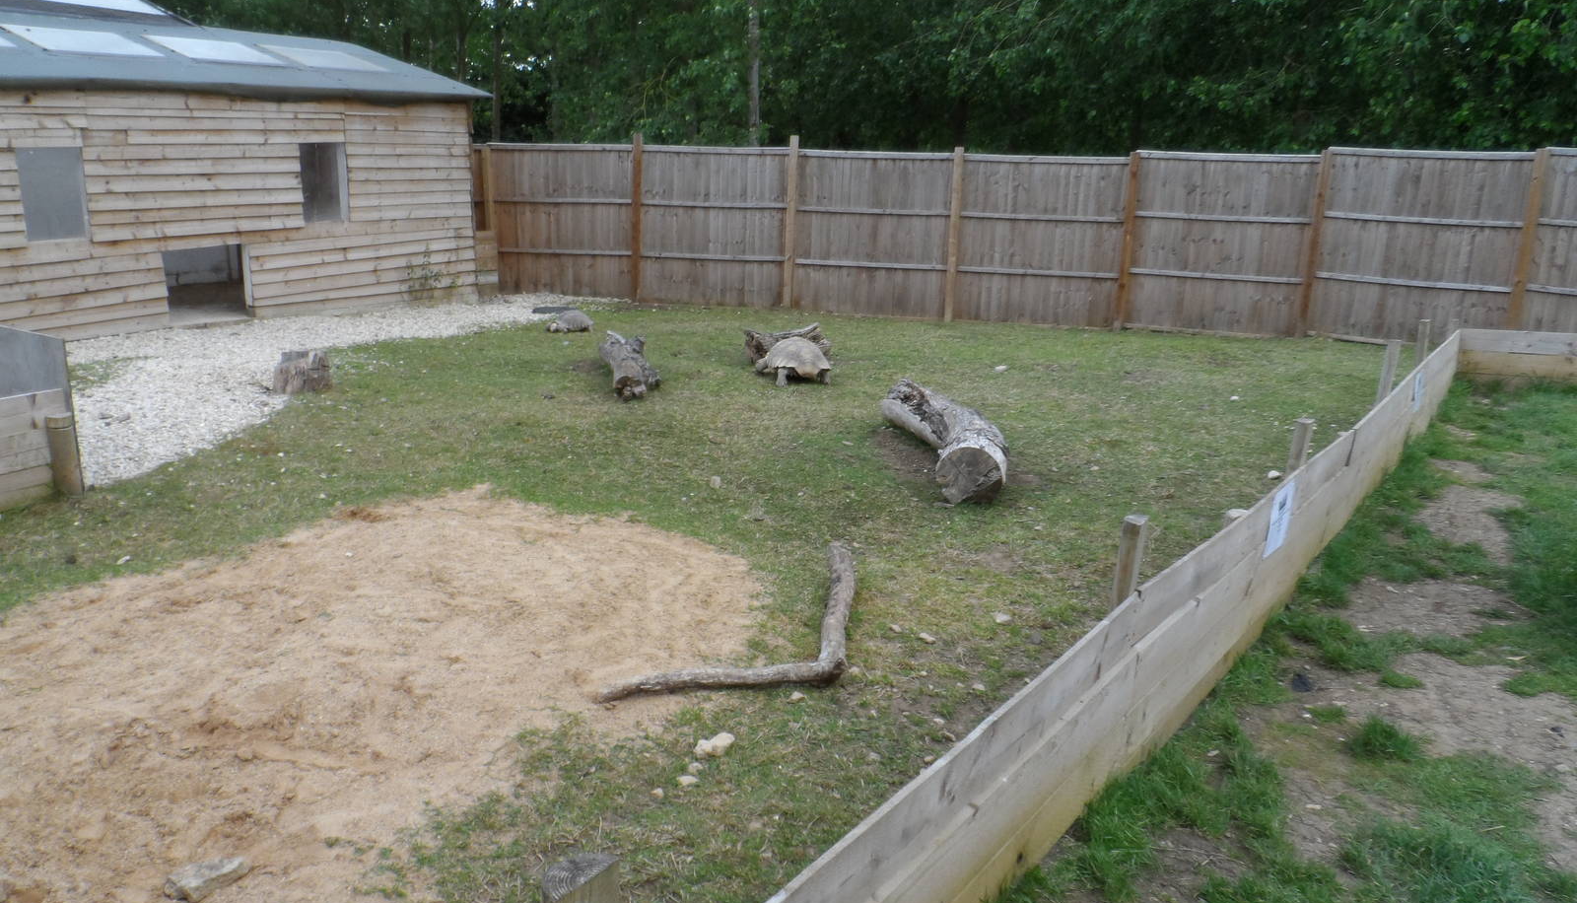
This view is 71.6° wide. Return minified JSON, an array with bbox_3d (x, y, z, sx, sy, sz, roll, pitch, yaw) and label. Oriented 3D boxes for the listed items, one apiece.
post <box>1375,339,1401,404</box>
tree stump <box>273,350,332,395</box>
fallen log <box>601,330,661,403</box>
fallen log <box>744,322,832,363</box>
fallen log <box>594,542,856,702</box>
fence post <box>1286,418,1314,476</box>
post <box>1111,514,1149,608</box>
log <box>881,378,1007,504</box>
[{"bbox_3d":[3.608,-0.248,6.640,0.075,0.790,0.095,12,19,34],"label":"post"},{"bbox_3d":[-3.665,-0.623,8.260,0.430,0.280,0.420,-5,17,-23],"label":"tree stump"},{"bbox_3d":[-1.292,-0.700,8.761,0.400,0.280,1.420,-3,16,-16],"label":"fallen log"},{"bbox_3d":[-0.004,-1.001,9.913,0.790,0.310,0.380,-4,16,-19],"label":"fallen log"},{"bbox_3d":[0.059,0.637,4.109,0.690,0.120,1.730,10,18,28],"label":"fallen log"},{"bbox_3d":[2.165,0.231,4.687,0.070,0.720,0.095,12,19,34],"label":"fence post"},{"bbox_3d":[0.935,0.568,3.129,0.065,0.770,0.085,12,19,34],"label":"post"},{"bbox_3d":[0.894,-0.141,6.804,0.460,0.330,2.000,-1,16,-7],"label":"log"}]

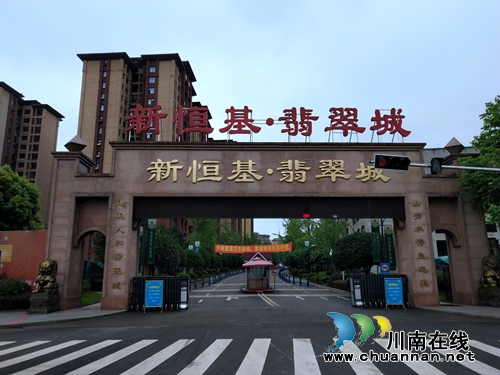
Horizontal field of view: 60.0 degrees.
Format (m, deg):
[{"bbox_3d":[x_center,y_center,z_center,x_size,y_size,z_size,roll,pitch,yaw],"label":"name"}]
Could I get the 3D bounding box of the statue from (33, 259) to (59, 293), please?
[{"bbox_3d":[-9.888,4.255,20.950,0.820,1.560,1.150,0,-12,-2],"label":"statue"}]

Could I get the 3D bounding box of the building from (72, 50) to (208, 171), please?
[{"bbox_3d":[-28.711,-3.438,110.009,26.000,57.000,19.000,-1,-12,4],"label":"building"}]

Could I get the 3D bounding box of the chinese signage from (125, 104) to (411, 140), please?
[{"bbox_3d":[1.163,-3.949,25.878,17.019,2.018,0.300,0,-12,-2],"label":"chinese signage"}]

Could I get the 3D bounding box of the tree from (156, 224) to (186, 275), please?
[{"bbox_3d":[-6.339,5.519,34.550,2.700,5.100,2.700,0,-12,-2],"label":"tree"}]

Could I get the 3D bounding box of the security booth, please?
[{"bbox_3d":[0.726,7.043,36.150,2.650,3.150,2.500,0,-12,-2],"label":"security booth"}]

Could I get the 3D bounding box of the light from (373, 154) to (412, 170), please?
[{"bbox_3d":[4.677,-0.813,14.200,1.130,0.420,0.330,0,-12,-3],"label":"light"}]

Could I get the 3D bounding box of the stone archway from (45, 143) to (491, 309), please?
[{"bbox_3d":[1.172,2.086,24.763,23.900,9.200,2.300,0,-12,-2],"label":"stone archway"}]

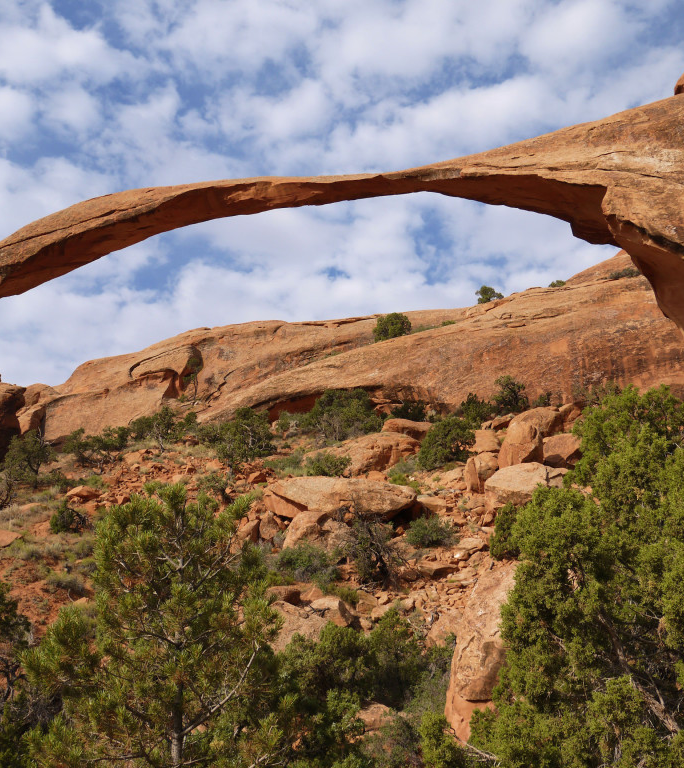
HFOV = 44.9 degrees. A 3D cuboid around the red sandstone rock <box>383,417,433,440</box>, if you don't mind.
[{"bbox_3d":[5.615,3.900,71.000,4.157,1.829,3.118,-1,-9,4],"label":"red sandstone rock"}]

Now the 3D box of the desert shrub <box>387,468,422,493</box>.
[{"bbox_3d":[4.301,6.710,57.000,2.403,1.736,2.163,-1,-9,4],"label":"desert shrub"}]

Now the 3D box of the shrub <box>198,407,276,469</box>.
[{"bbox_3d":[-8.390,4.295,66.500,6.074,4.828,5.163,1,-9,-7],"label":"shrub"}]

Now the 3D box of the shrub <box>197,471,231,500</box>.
[{"bbox_3d":[-9.463,7.475,61.000,2.500,2.140,2.250,2,-11,-9],"label":"shrub"}]

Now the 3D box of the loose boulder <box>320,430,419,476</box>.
[{"bbox_3d":[2.191,5.538,66.000,8.130,3.560,4.880,0,-11,0],"label":"loose boulder"}]

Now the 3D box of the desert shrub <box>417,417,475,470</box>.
[{"bbox_3d":[8.372,4.813,67.000,4.690,4.240,4.220,-1,-11,7],"label":"desert shrub"}]

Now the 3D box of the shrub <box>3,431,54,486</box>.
[{"bbox_3d":[-26.494,6.212,70.000,4.263,4.427,3.836,3,-10,-20],"label":"shrub"}]

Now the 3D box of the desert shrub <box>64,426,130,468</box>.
[{"bbox_3d":[-22.139,5.659,75.000,5.980,3.860,4.480,3,-11,-16],"label":"desert shrub"}]

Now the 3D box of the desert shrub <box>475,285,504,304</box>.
[{"bbox_3d":[19.588,-11.886,110.000,3.980,2.580,3.390,-2,-11,10],"label":"desert shrub"}]

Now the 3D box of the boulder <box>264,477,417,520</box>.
[{"bbox_3d":[-0.172,7.879,57.000,10.600,2.940,4.770,0,-11,0],"label":"boulder"}]

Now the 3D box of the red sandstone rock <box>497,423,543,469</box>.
[{"bbox_3d":[13.929,4.826,65.000,3.610,3.500,3.070,0,-11,0],"label":"red sandstone rock"}]

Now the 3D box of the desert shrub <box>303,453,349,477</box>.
[{"bbox_3d":[-1.160,6.026,62.000,3.590,1.740,2.870,0,-11,-1],"label":"desert shrub"}]

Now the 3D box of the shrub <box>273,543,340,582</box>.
[{"bbox_3d":[-1.833,9.482,44.000,3.401,2.061,2.721,0,-9,-2],"label":"shrub"}]

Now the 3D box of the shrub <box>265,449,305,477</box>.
[{"bbox_3d":[-4.269,5.829,61.500,2.881,2.017,2.449,1,-9,-4],"label":"shrub"}]

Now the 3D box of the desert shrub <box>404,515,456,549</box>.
[{"bbox_3d":[5.556,9.323,52.000,3.260,1.950,2.770,-1,-11,6],"label":"desert shrub"}]

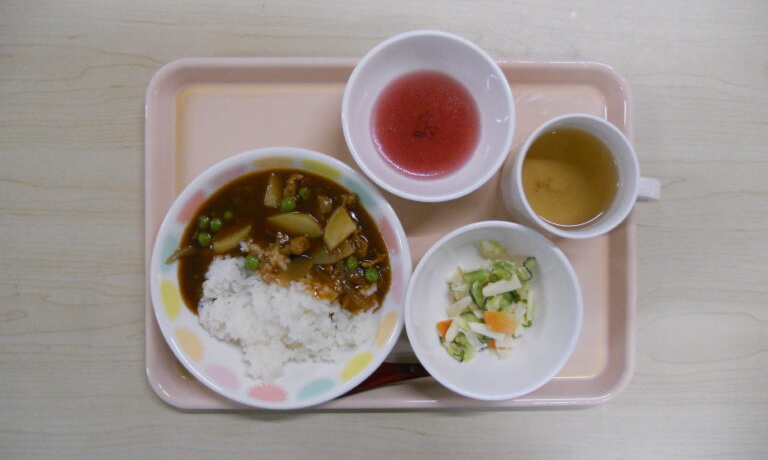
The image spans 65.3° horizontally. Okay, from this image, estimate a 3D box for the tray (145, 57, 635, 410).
[{"bbox_3d":[0.005,0.002,0.446,0.357,0.020,0.256,0,89,0],"label":"tray"}]

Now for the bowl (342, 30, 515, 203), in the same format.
[{"bbox_3d":[0.030,-0.077,0.430,0.117,0.047,0.117,0,89,0],"label":"bowl"}]

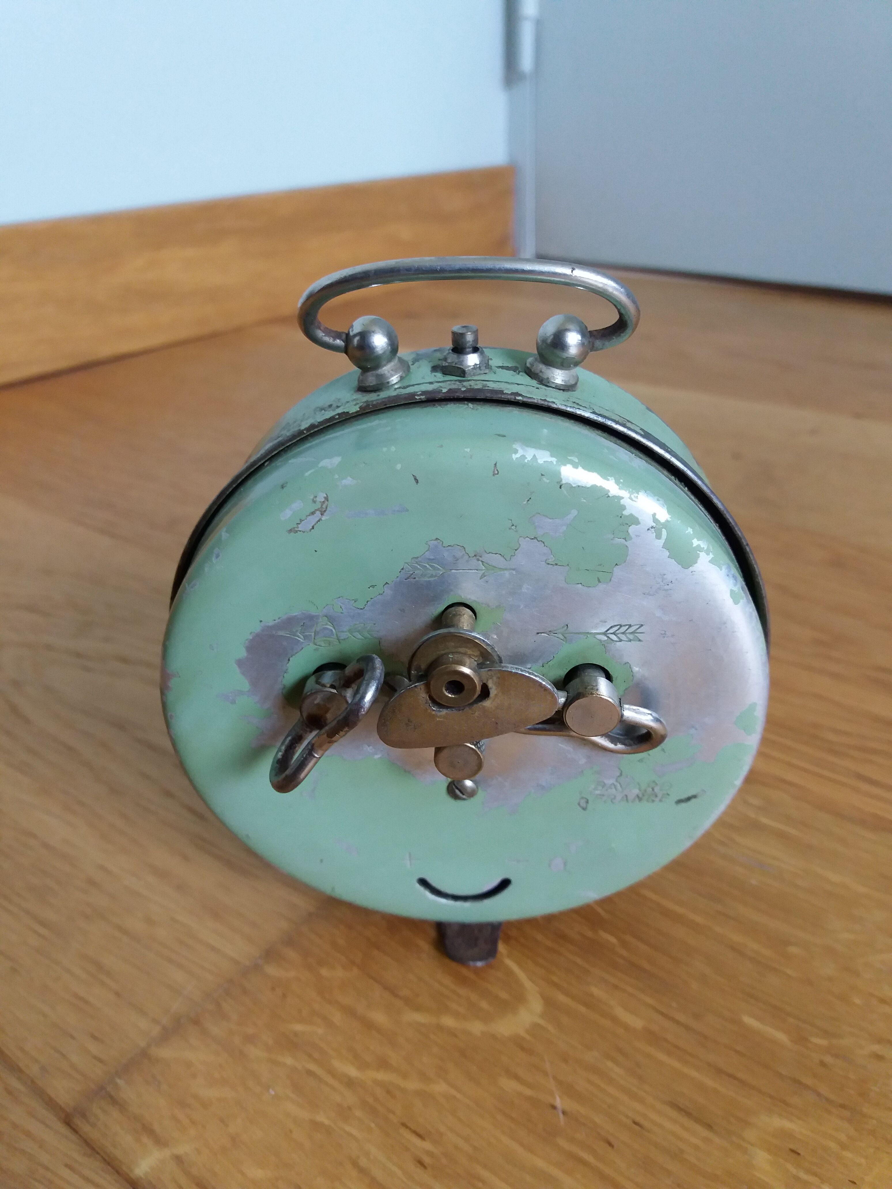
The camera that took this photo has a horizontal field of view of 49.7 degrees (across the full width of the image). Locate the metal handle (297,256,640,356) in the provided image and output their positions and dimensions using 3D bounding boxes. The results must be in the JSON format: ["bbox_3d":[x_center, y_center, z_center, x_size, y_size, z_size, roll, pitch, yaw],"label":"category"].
[{"bbox_3d":[0.003,-0.039,0.132,0.047,0.016,0.003,0,59,0],"label":"metal handle"}]

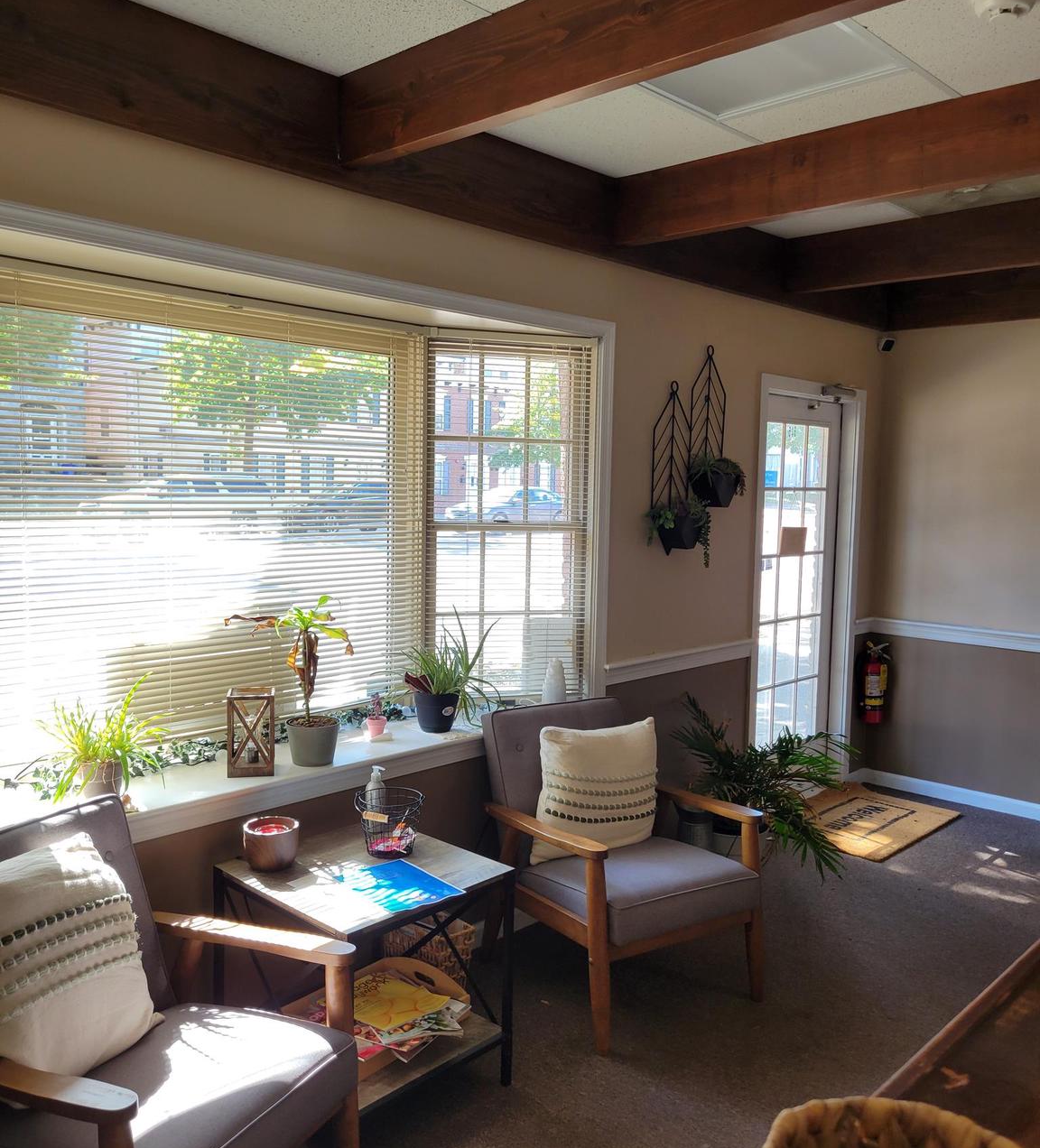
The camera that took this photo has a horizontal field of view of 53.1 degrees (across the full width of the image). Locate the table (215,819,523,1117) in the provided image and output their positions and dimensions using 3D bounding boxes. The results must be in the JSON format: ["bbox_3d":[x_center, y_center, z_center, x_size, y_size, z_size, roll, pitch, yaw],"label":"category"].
[{"bbox_3d":[-0.406,1.062,2.739,0.555,0.600,0.550,6,7,43],"label":"table"}]

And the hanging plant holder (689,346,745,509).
[{"bbox_3d":[0.832,-0.592,4.277,0.140,0.685,0.270,6,7,43],"label":"hanging plant holder"}]

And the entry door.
[{"bbox_3d":[1.333,0.160,5.146,0.050,2.030,0.910,6,7,43],"label":"entry door"}]

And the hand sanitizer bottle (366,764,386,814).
[{"bbox_3d":[-0.405,0.633,2.937,0.060,0.190,0.057,3,6,20],"label":"hand sanitizer bottle"}]

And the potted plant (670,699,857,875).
[{"bbox_3d":[1.034,0.873,4.302,0.620,0.750,0.740,6,7,43],"label":"potted plant"}]

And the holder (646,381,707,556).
[{"bbox_3d":[0.649,-0.411,4.078,0.130,0.690,0.255,6,7,43],"label":"holder"}]

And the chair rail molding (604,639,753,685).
[{"bbox_3d":[0.685,0.360,4.277,0.030,0.072,1.040,6,7,43],"label":"chair rail molding"}]

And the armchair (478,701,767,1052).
[{"bbox_3d":[0.307,0.906,3.345,0.650,0.830,0.740,-2,6,-32],"label":"armchair"}]

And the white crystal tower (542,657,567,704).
[{"bbox_3d":[0.128,0.404,3.745,0.096,0.213,0.096,6,7,43],"label":"white crystal tower"}]

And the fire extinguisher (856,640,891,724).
[{"bbox_3d":[1.884,0.573,5.524,0.170,0.430,0.140,4,6,28],"label":"fire extinguisher"}]

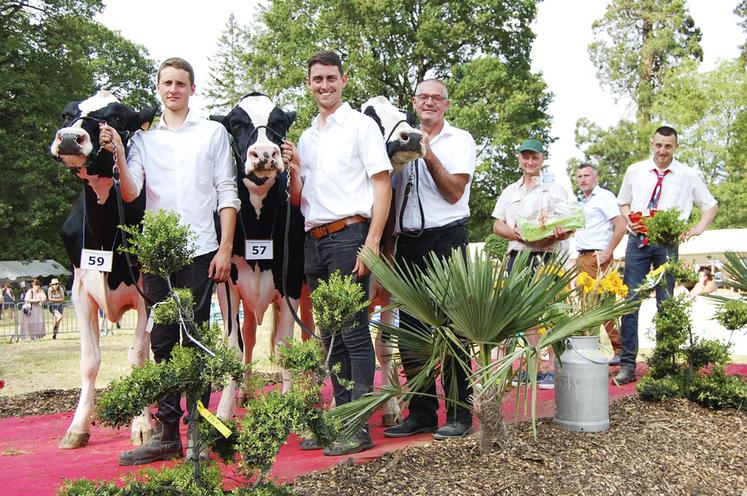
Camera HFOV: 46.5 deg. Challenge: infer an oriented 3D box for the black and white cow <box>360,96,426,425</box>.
[{"bbox_3d":[-0.040,0.090,5.200,0.780,1.700,2.150,0,-1,-3],"label":"black and white cow"}]

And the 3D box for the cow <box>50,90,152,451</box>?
[{"bbox_3d":[-1.270,0.120,4.800,0.780,1.660,2.150,0,-1,-1],"label":"cow"}]

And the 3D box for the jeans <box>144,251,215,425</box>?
[{"bbox_3d":[-0.870,0.360,3.900,0.340,0.820,0.260,0,-1,-2],"label":"jeans"}]

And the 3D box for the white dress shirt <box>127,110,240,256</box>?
[{"bbox_3d":[-0.840,-0.285,3.850,0.520,0.660,0.340,0,-1,-3],"label":"white dress shirt"}]

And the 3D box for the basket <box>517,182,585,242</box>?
[{"bbox_3d":[1.170,-0.235,5.750,0.440,0.380,0.290,-9,-1,11],"label":"basket"}]

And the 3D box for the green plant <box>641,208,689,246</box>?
[{"bbox_3d":[1.770,-0.125,5.350,0.290,0.230,0.280,0,-1,0],"label":"green plant"}]

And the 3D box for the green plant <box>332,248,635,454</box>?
[{"bbox_3d":[0.520,0.470,4.050,1.350,0.920,1.150,0,-1,0],"label":"green plant"}]

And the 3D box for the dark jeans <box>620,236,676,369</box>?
[{"bbox_3d":[1.940,0.380,6.100,0.420,0.940,0.280,0,-1,22],"label":"dark jeans"}]

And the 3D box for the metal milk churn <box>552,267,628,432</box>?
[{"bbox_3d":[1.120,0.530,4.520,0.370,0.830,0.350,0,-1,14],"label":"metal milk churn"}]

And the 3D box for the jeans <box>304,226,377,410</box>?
[{"bbox_3d":[-0.160,0.350,4.080,0.350,0.930,0.260,-1,-1,36],"label":"jeans"}]

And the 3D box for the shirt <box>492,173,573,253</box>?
[{"bbox_3d":[1.100,-0.240,5.970,0.550,0.560,0.330,0,-1,7],"label":"shirt"}]

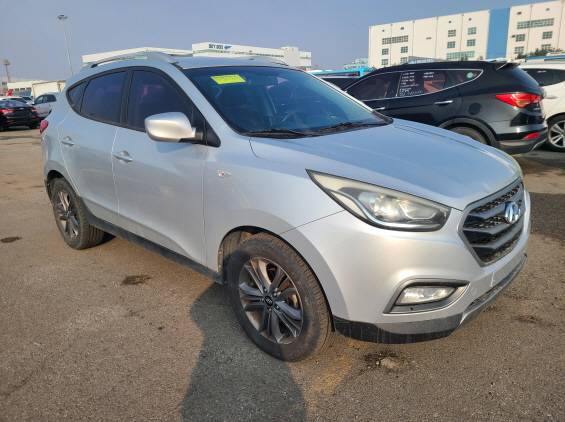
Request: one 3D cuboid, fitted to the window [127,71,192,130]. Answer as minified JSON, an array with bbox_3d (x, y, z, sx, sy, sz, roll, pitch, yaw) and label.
[{"bbox_3d":[-0.759,-0.693,2.647,0.860,0.440,0.060,12,3,41],"label":"window"}]

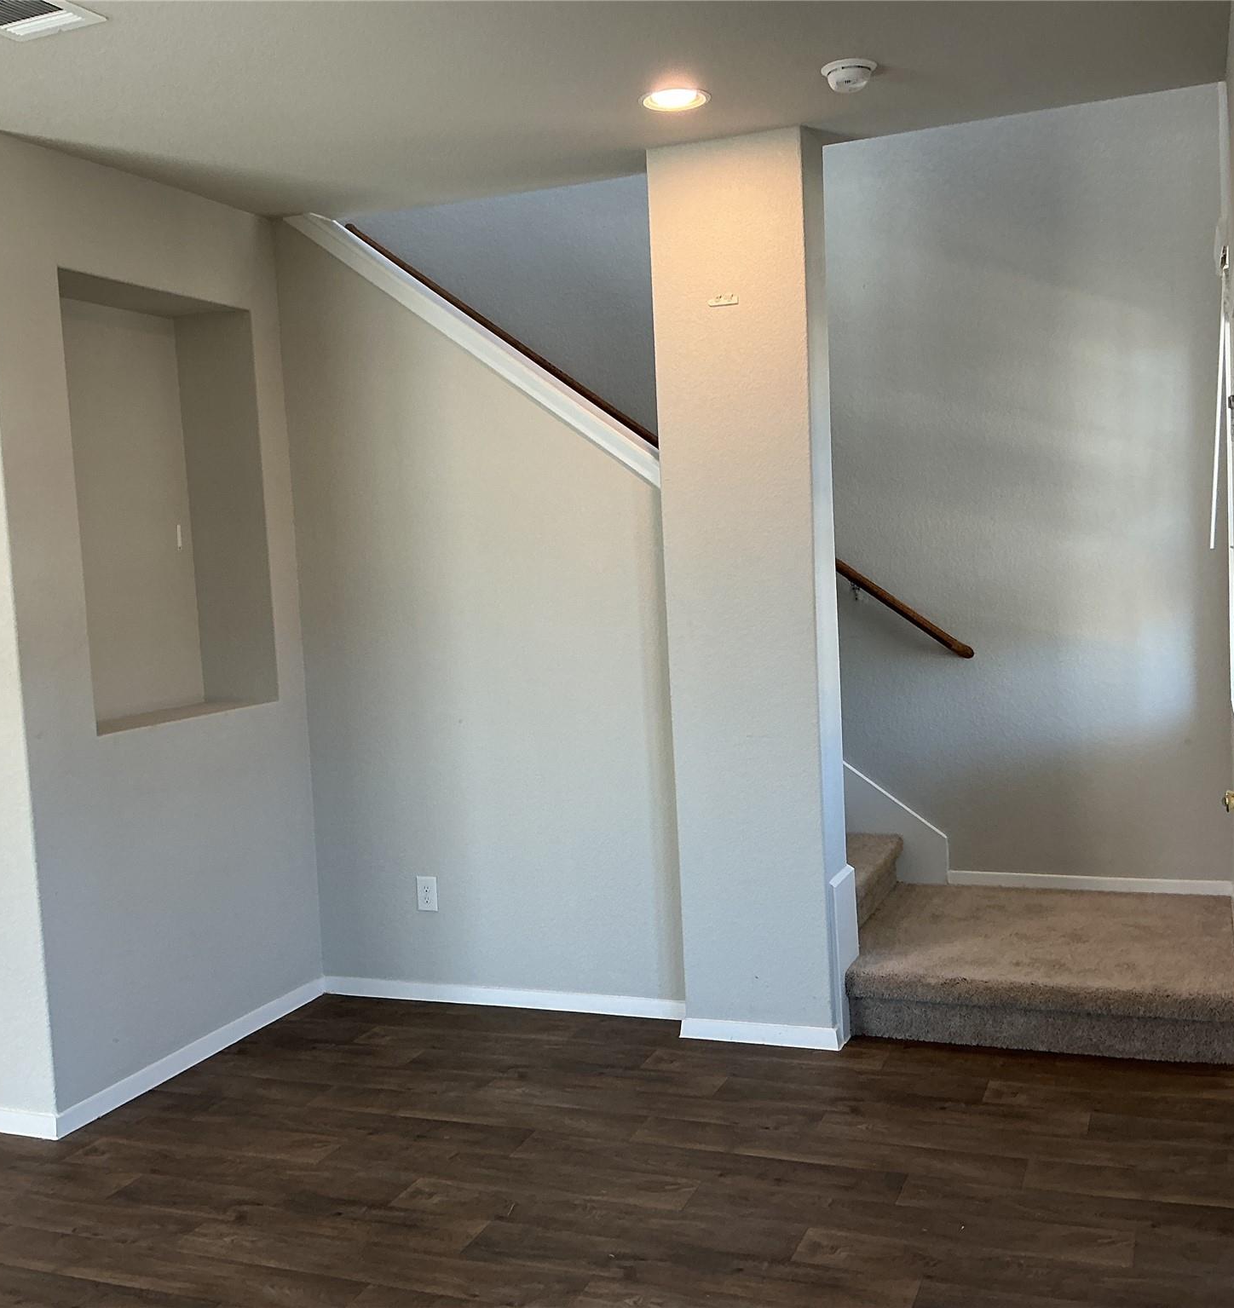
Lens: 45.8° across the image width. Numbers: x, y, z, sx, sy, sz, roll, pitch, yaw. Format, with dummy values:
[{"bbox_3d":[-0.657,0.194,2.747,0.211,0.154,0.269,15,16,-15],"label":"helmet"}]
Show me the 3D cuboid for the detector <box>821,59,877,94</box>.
[{"bbox_3d":[0.596,-1.473,3.743,0.145,0.055,0.145,-1,4,22],"label":"detector"}]

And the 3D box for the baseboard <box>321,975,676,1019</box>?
[{"bbox_3d":[-0.415,1.180,5.007,1.380,0.064,0.016,-1,4,22],"label":"baseboard"}]

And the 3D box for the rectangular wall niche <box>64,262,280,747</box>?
[{"bbox_3d":[-1.519,-0.462,4.655,0.312,1.337,0.890,-1,4,22],"label":"rectangular wall niche"}]

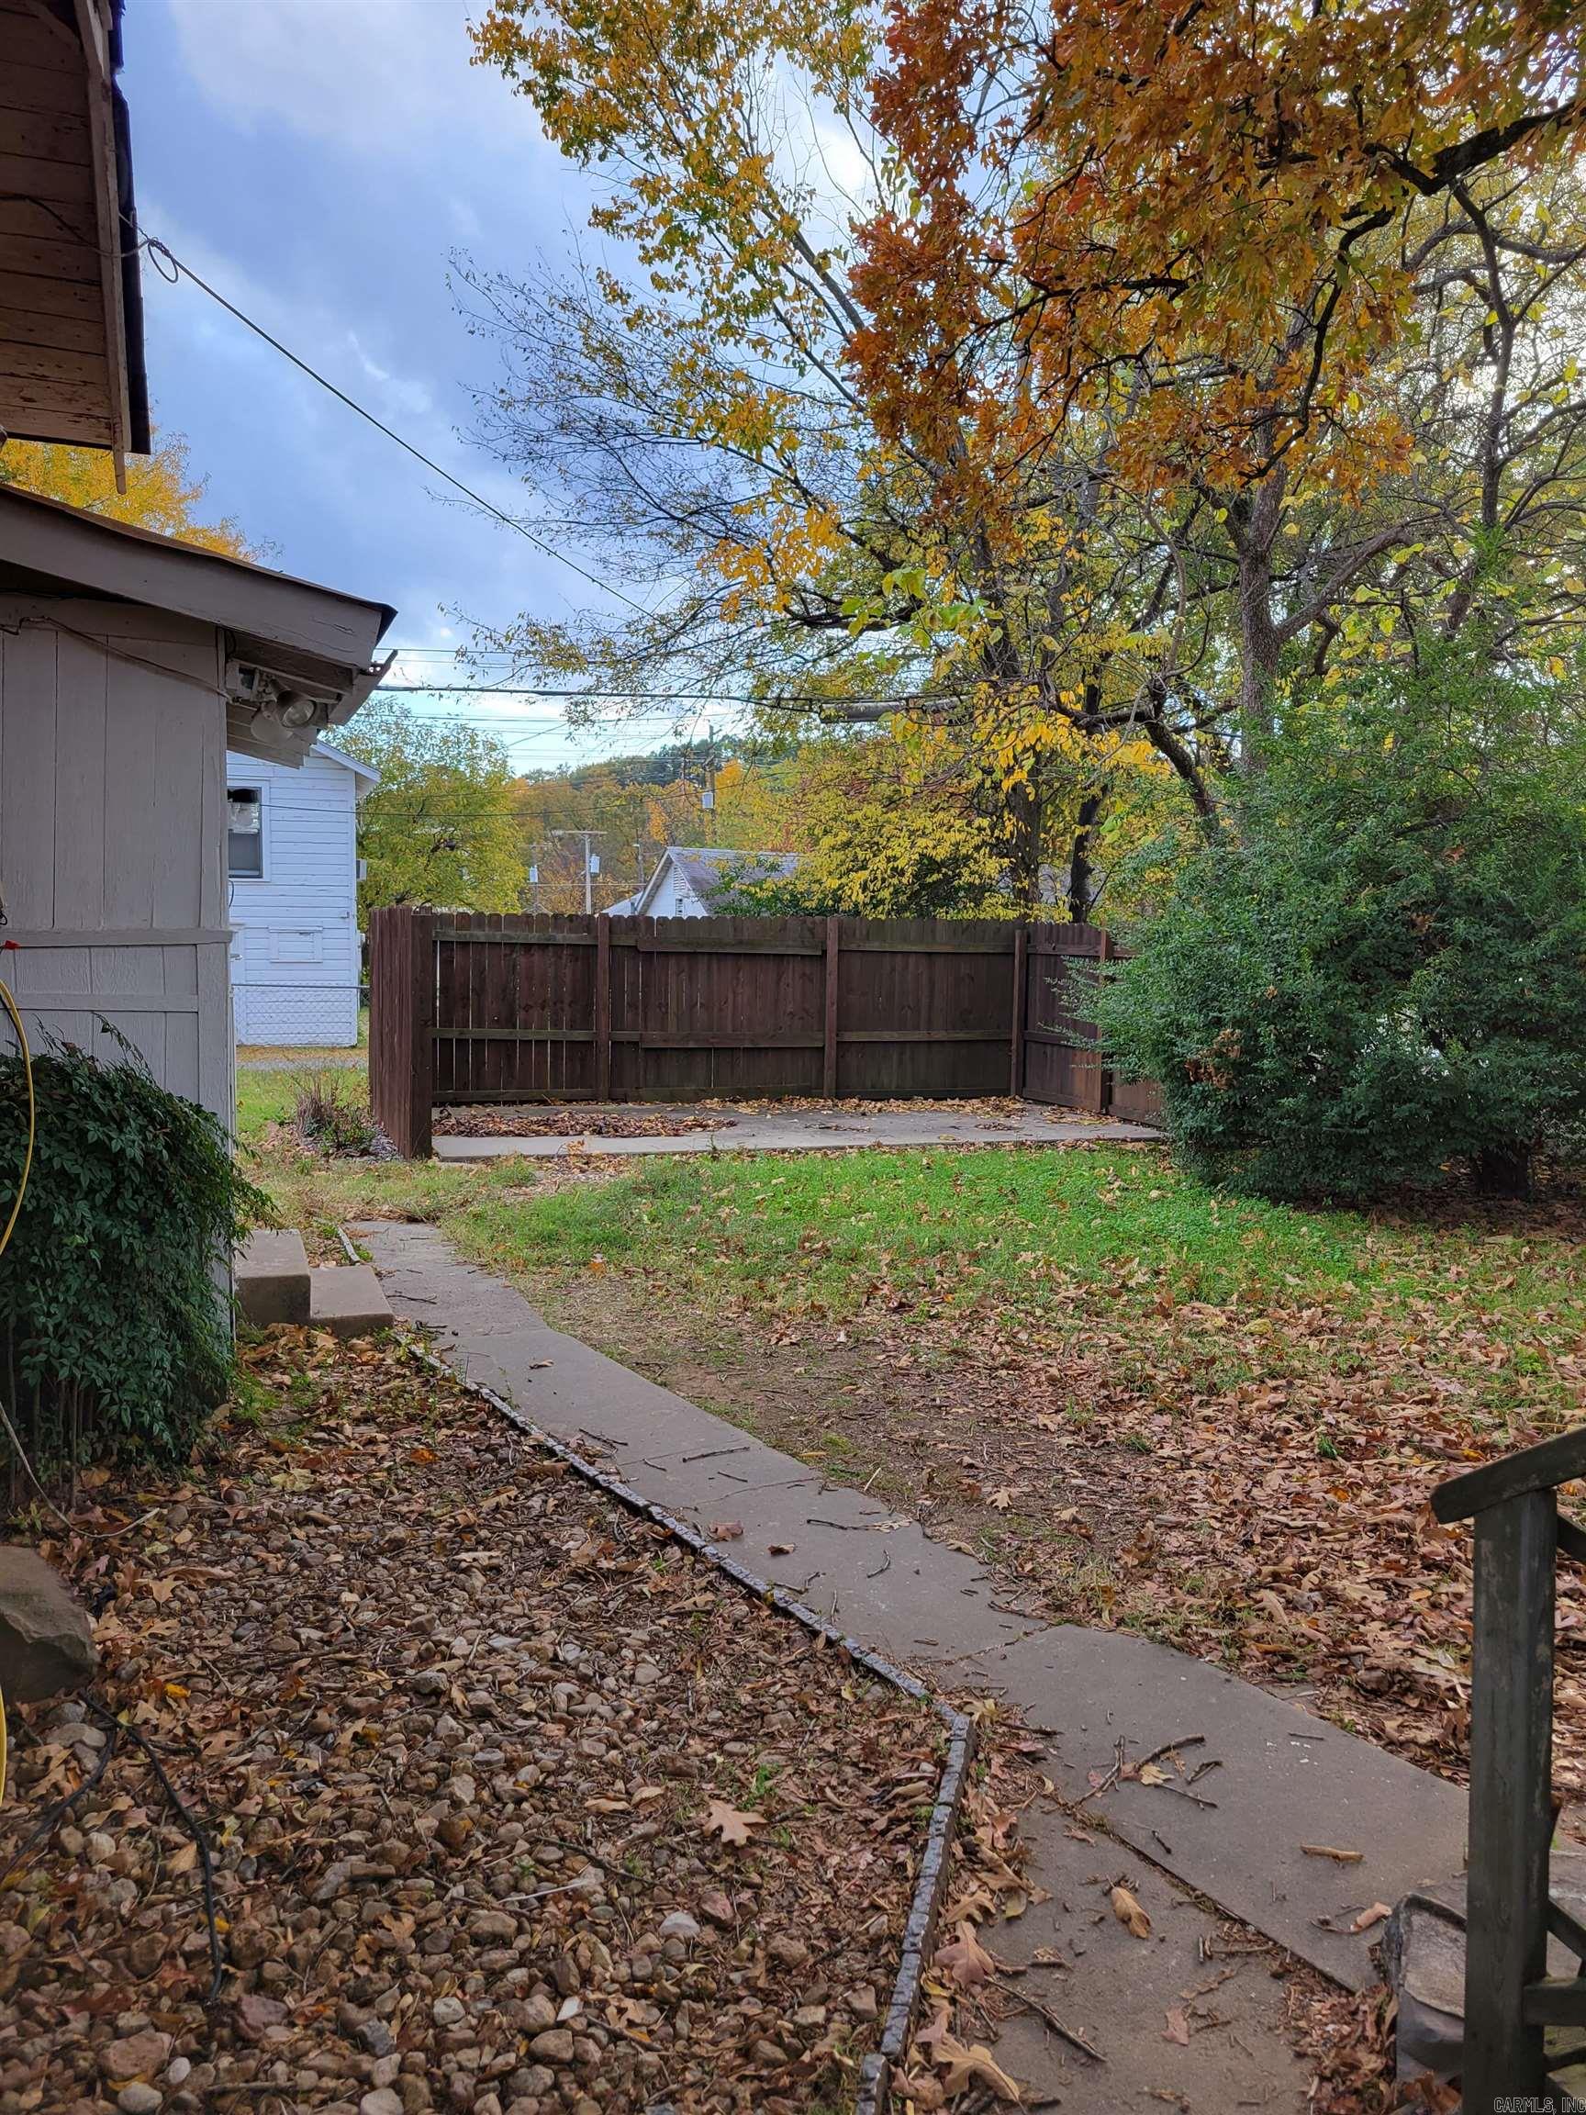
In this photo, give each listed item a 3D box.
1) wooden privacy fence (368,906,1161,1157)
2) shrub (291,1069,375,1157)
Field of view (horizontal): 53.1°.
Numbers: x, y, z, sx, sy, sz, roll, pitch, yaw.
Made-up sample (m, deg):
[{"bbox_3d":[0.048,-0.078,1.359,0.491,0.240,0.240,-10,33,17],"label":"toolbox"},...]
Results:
[{"bbox_3d":[-0.235,-0.347,14.291,6.832,1.937,3.643,-1,2,-17],"label":"wooden privacy fence"},{"bbox_3d":[-3.579,0.406,12.400,0.640,0.620,0.600,-1,2,-17],"label":"shrub"}]

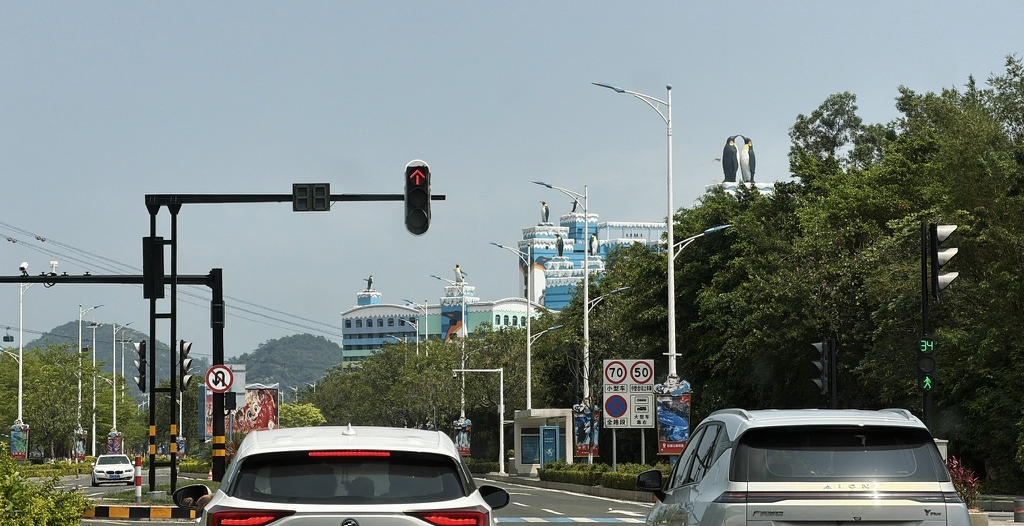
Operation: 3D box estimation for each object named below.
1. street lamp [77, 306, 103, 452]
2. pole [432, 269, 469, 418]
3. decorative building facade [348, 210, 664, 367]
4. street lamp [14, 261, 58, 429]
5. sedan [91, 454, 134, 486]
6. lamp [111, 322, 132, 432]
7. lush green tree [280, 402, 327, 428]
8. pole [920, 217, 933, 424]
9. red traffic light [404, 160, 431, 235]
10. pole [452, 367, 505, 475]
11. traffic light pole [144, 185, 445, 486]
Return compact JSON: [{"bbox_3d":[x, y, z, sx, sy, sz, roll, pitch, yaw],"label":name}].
[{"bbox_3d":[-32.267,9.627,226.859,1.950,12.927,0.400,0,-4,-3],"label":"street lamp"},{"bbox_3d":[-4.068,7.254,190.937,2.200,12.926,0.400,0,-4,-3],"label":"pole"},{"bbox_3d":[-2.356,19.738,820.484,95.000,71.440,50.000,0,-4,-6],"label":"decorative building facade"},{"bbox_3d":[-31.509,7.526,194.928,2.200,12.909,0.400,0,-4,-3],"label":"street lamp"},{"bbox_3d":[-18.874,9.796,139.658,1.870,1.490,4.980,1,-4,-10],"label":"sedan"},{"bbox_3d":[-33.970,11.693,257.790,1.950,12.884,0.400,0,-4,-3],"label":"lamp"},{"bbox_3d":[-14.691,12.102,204.647,4.200,5.060,4.000,0,-4,0],"label":"lush green tree"},{"bbox_3d":[7.777,2.020,55.488,0.300,5.606,0.300,0,-4,0],"label":"pole"},{"bbox_3d":[-2.070,-1.438,64.936,0.560,1.640,0.450,0,-4,0],"label":"red traffic light"},{"bbox_3d":[-1.936,9.220,170.764,3.000,6.341,0.300,0,-4,-3],"label":"pole"},{"bbox_3d":[-4.757,1.810,65.022,6.640,6.683,0.600,0,-4,0],"label":"traffic light pole"}]

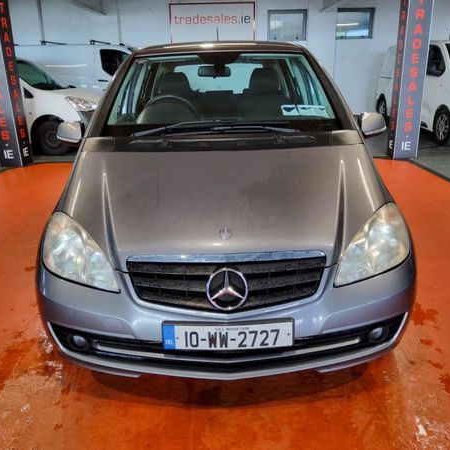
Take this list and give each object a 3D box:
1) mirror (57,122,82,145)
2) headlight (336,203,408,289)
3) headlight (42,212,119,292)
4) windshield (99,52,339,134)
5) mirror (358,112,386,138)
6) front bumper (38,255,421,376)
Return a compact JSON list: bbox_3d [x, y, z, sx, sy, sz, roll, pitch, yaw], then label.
[{"bbox_3d":[-0.944,-0.570,2.797,0.190,0.160,0.130,-2,19,0],"label":"mirror"},{"bbox_3d":[0.647,0.078,2.022,0.390,0.265,0.390,-2,19,0],"label":"headlight"},{"bbox_3d":[-0.643,0.117,2.021,0.390,0.265,0.390,-2,19,0],"label":"headlight"},{"bbox_3d":[-0.026,-0.824,2.794,1.400,0.140,0.860,-2,52,0],"label":"windshield"},{"bbox_3d":[0.900,-0.626,2.798,0.190,0.160,0.130,-2,19,0],"label":"mirror"},{"bbox_3d":[0.010,0.358,2.016,1.740,0.410,0.480,-2,19,0],"label":"front bumper"}]

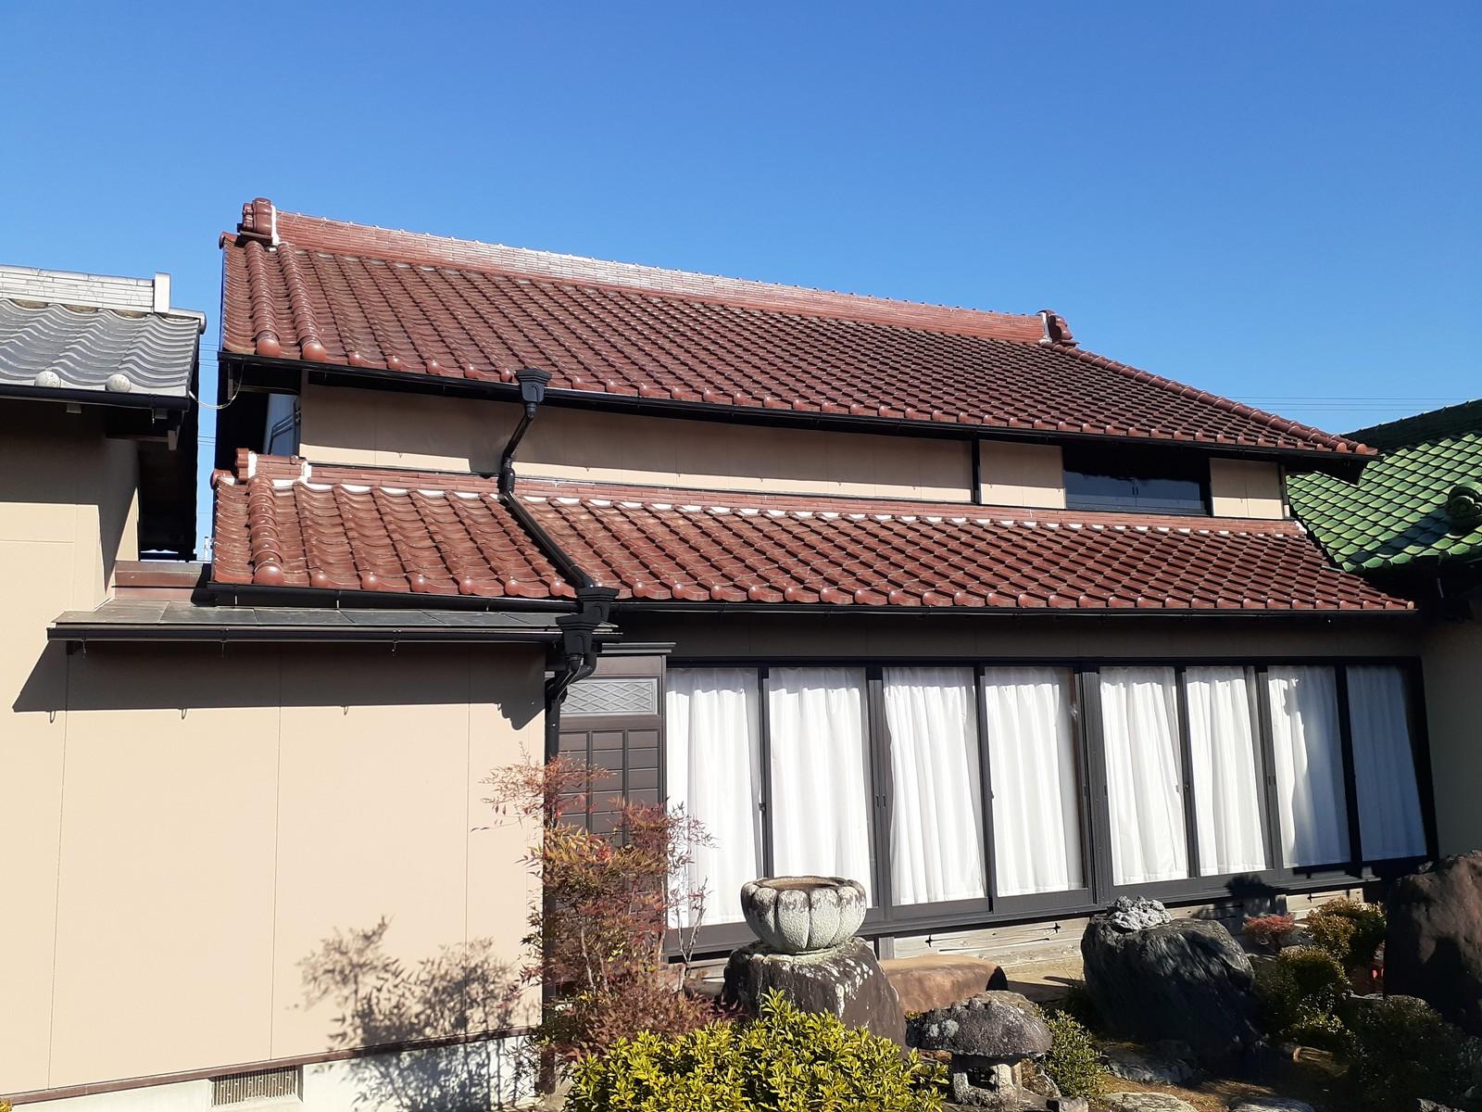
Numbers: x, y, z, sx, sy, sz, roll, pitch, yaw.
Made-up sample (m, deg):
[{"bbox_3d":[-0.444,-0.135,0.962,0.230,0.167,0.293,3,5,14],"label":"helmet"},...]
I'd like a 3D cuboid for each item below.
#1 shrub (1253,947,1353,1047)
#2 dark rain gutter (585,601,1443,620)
[{"bbox_3d":[3.338,2.587,6.850,0.550,0.530,0.500,-4,-8,25],"label":"shrub"},{"bbox_3d":[2.484,0.402,8.538,7.156,0.090,0.115,2,-8,-22],"label":"dark rain gutter"}]

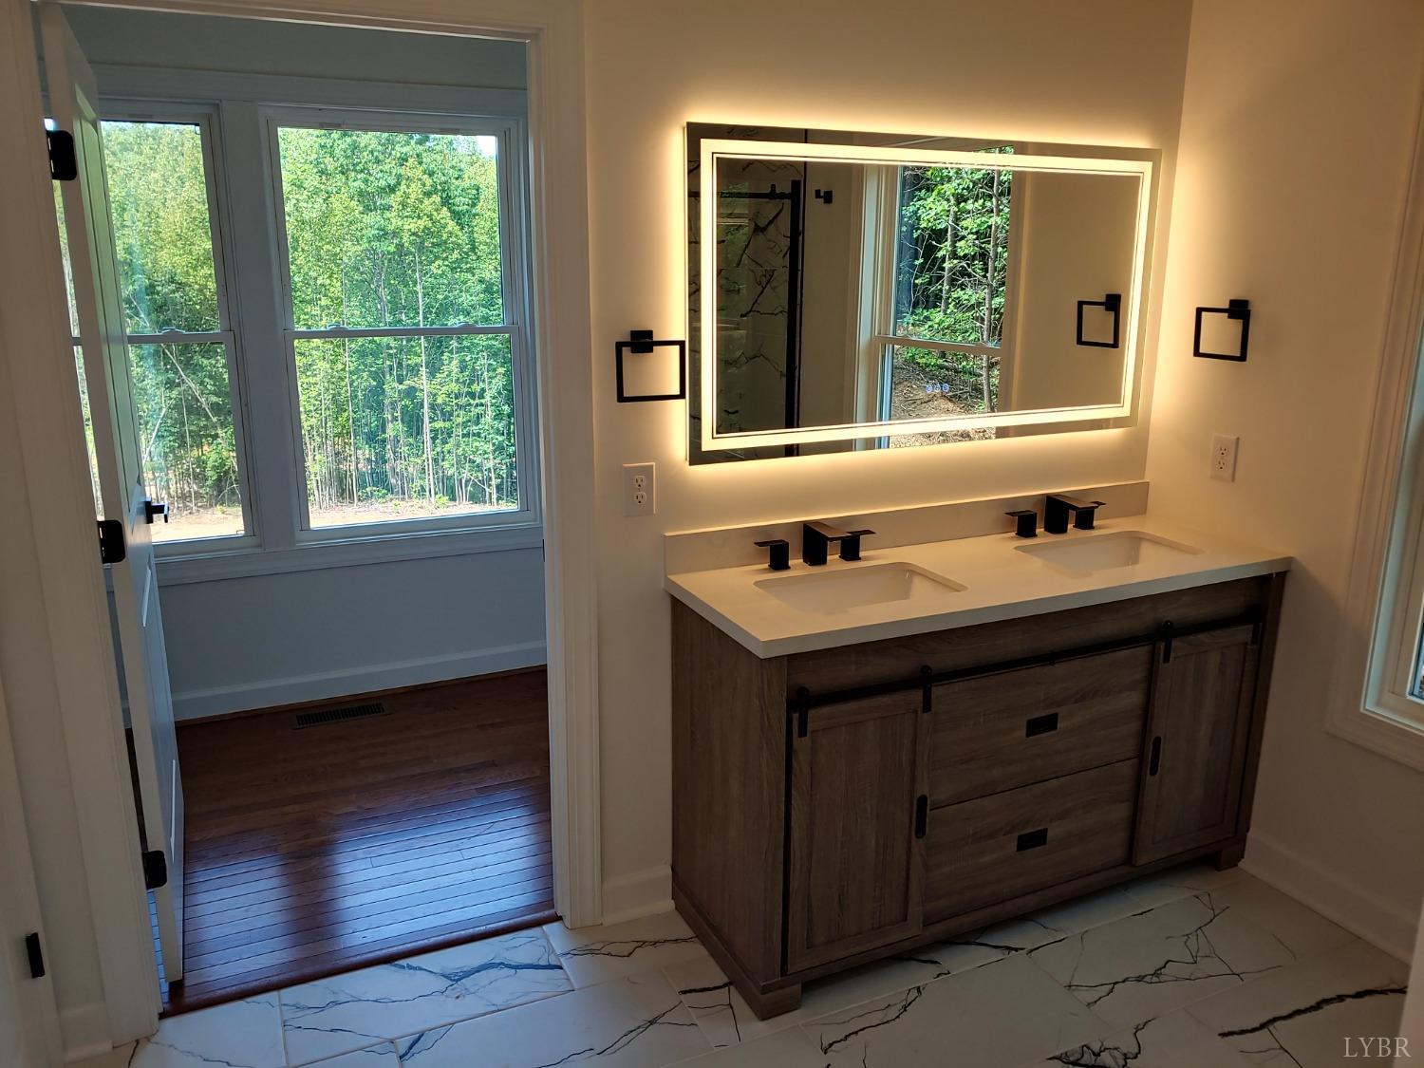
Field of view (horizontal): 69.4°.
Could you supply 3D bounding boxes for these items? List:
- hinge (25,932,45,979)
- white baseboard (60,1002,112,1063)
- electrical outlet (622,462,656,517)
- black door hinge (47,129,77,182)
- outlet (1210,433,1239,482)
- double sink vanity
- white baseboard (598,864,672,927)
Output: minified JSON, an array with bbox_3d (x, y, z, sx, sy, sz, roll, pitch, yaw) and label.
[{"bbox_3d":[-1.307,0.814,1.985,0.018,0.090,0.024,-6,15,-24],"label":"hinge"},{"bbox_3d":[-1.304,1.036,2.142,0.090,0.115,0.020,-6,15,-24],"label":"white baseboard"},{"bbox_3d":[-0.168,-0.100,2.405,0.079,0.124,0.008,-6,15,-24],"label":"electrical outlet"},{"bbox_3d":[-1.208,-0.704,1.913,0.045,0.089,0.018,-6,15,-24],"label":"black door hinge"},{"bbox_3d":[1.403,-0.207,2.823,0.008,0.124,0.079,-6,15,-24],"label":"outlet"},{"bbox_3d":[0.694,0.461,2.670,1.549,0.998,0.508,-6,15,-24],"label":"double sink vanity"},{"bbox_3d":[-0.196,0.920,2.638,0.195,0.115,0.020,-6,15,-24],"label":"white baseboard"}]

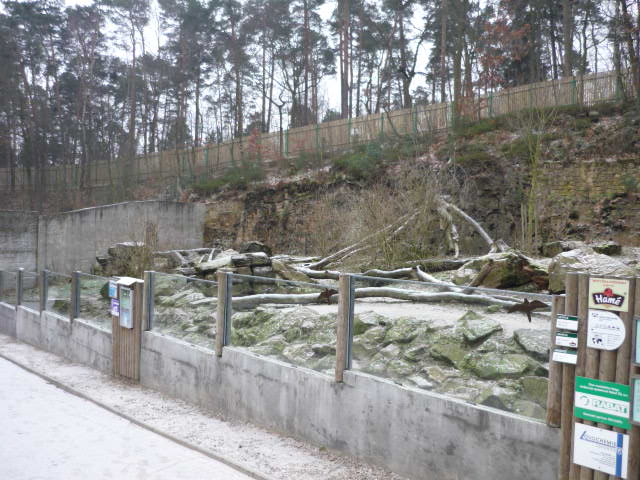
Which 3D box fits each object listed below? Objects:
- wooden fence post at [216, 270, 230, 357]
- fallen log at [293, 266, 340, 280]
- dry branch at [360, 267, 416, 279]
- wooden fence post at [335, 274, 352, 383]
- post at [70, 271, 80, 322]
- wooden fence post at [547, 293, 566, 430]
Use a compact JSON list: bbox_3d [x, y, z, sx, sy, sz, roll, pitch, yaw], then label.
[{"bbox_3d":[-1.090,0.830,6.820,0.090,0.956,0.090,1,1,-40],"label":"wooden fence post"},{"bbox_3d":[-0.072,0.961,17.500,1.450,0.320,0.400,2,0,11],"label":"fallen log"},{"bbox_3d":[1.909,0.919,17.000,1.500,0.300,0.380,2,0,-6],"label":"dry branch"},{"bbox_3d":[0.204,0.767,5.288,0.090,0.936,0.090,1,1,-40],"label":"wooden fence post"},{"bbox_3d":[-4.297,1.008,10.700,0.090,0.912,0.090,1,1,-40],"label":"post"},{"bbox_3d":[1.457,0.747,3.750,0.090,0.811,0.090,1,1,-40],"label":"wooden fence post"}]

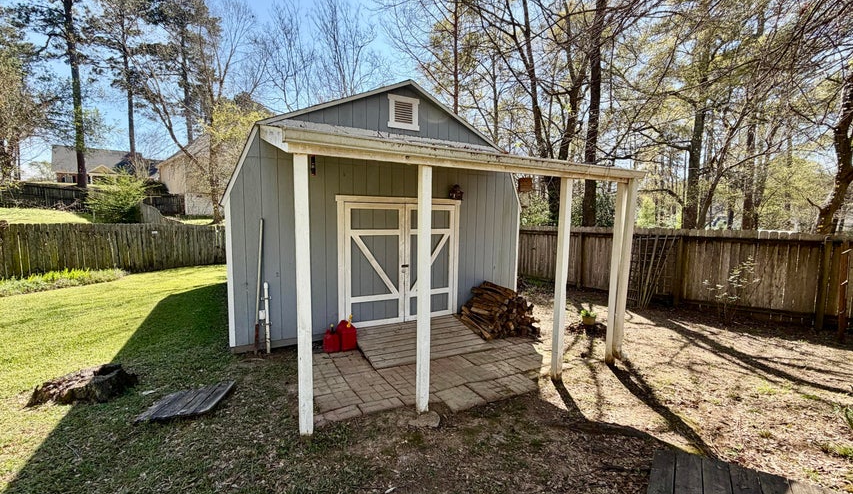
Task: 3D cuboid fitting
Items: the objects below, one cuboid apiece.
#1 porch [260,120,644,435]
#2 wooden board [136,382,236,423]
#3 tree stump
[{"bbox_3d":[0.321,-0.074,4.501,4.280,3.140,2.440,-2,6,-28],"label":"porch"},{"bbox_3d":[-2.225,1.461,3.264,0.540,0.055,0.660,0,6,-8],"label":"wooden board"},{"bbox_3d":[-3.353,1.343,3.443,0.640,0.230,0.530,-2,6,-25],"label":"tree stump"}]

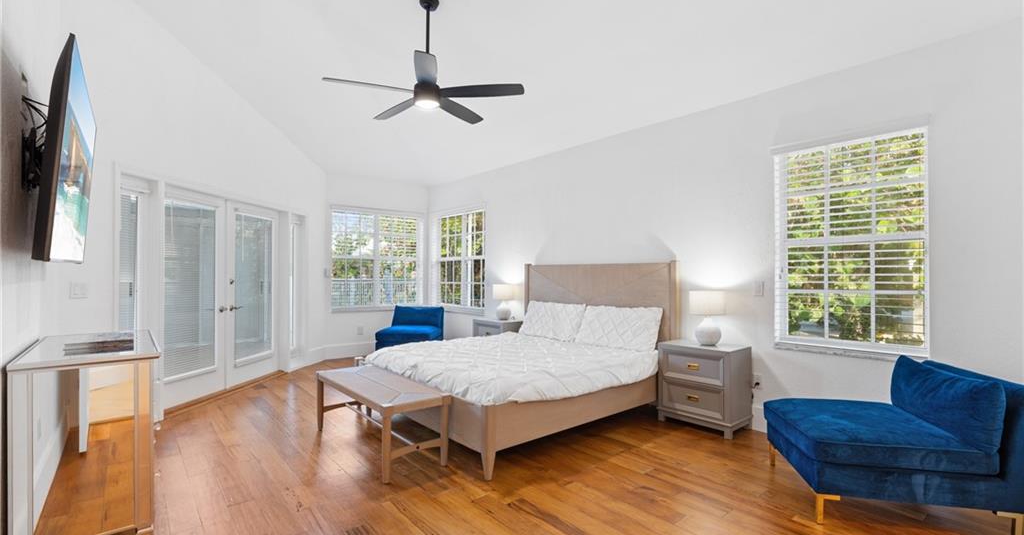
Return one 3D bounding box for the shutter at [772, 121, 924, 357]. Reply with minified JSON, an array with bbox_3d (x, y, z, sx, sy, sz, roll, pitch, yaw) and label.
[{"bbox_3d":[2.397,-0.150,3.292,0.090,1.510,0.915,0,-1,-40],"label":"shutter"}]

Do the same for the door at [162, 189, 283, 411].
[{"bbox_3d":[-3.079,0.278,4.964,0.080,2.040,1.830,0,-1,5],"label":"door"}]

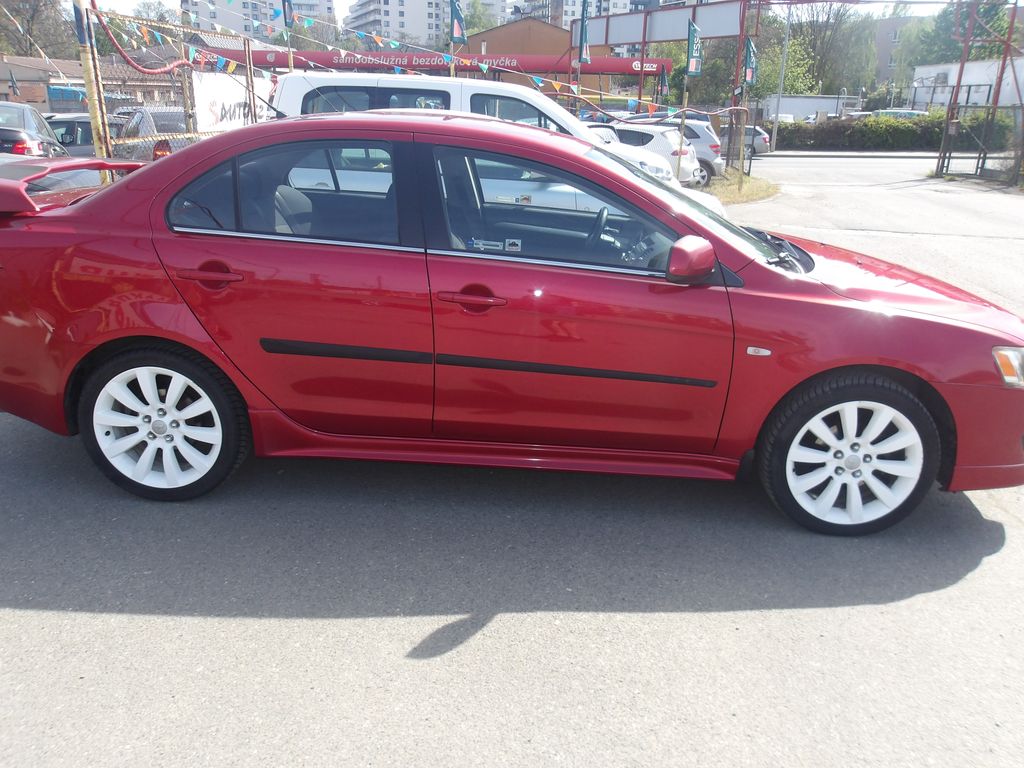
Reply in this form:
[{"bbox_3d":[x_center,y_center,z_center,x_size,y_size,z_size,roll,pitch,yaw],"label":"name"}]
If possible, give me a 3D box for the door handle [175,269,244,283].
[{"bbox_3d":[-1.067,-0.388,2.846,0.236,0.037,0.045,3,18,2],"label":"door handle"}]

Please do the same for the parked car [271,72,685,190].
[{"bbox_3d":[-0.331,-2.798,10.217,4.900,1.930,1.920,3,18,3],"label":"parked car"}]

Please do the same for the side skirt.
[{"bbox_3d":[-0.063,0.211,3.045,1.848,0.187,0.130,3,18,2],"label":"side skirt"}]

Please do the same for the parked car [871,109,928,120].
[{"bbox_3d":[21.821,-15.187,46.387,4.300,1.480,1.780,-1,18,-10],"label":"parked car"}]

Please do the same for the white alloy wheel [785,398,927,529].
[{"bbox_3d":[1.278,0.274,3.057,0.490,0.490,0.190,3,17,2],"label":"white alloy wheel"}]

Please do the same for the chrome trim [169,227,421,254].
[{"bbox_3d":[-0.781,-0.527,2.932,0.926,0.018,0.015,5,17,1],"label":"chrome trim"}]

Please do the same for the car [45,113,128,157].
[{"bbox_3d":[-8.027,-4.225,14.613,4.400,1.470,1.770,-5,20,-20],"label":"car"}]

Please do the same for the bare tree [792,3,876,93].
[{"bbox_3d":[28.661,-27.421,70.976,7.700,12.400,7.200,2,18,-1],"label":"bare tree"}]

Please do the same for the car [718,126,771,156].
[{"bbox_3d":[9.836,-11.575,37.749,4.500,1.460,1.780,-1,18,-8],"label":"car"}]

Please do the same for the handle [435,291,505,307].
[{"bbox_3d":[-0.141,-0.309,2.870,0.250,0.032,0.050,5,17,1],"label":"handle"}]

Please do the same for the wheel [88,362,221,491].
[{"bbox_3d":[-1.350,0.145,3.144,0.495,0.495,0.195,3,18,2],"label":"wheel"}]

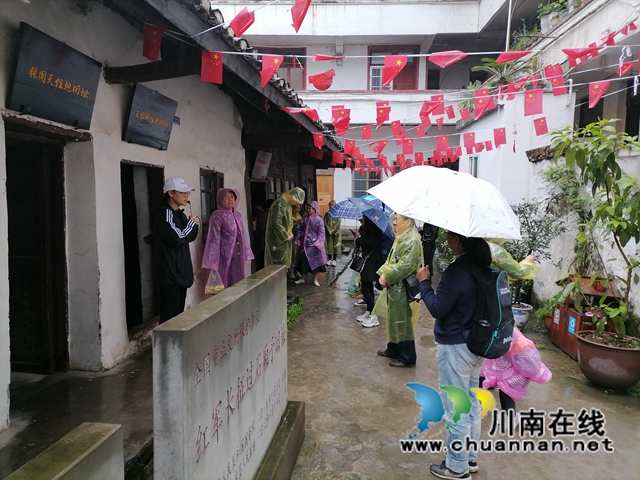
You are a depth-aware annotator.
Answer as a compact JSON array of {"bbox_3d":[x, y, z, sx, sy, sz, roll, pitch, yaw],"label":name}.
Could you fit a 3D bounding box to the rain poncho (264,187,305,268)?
[{"bbox_3d":[-0.519,-0.154,7.300,0.500,1.230,0.580,2,5,17],"label":"rain poncho"}]

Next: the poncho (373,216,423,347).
[{"bbox_3d":[0.854,0.413,5.500,0.500,1.400,0.570,1,3,6],"label":"poncho"}]

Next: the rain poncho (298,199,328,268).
[{"bbox_3d":[-0.158,-0.084,9.300,0.420,1.300,0.550,-2,4,-40],"label":"rain poncho"}]

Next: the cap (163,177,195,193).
[{"bbox_3d":[-1.192,-0.467,4.200,0.260,0.140,0.180,1,3,10],"label":"cap"}]

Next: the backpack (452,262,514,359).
[{"bbox_3d":[1.004,0.427,3.020,0.240,0.540,0.320,3,4,38],"label":"backpack"}]

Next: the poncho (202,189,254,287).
[{"bbox_3d":[-1.063,0.017,5.800,0.600,1.250,0.420,-2,5,-27],"label":"poncho"}]

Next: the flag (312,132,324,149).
[{"bbox_3d":[-0.023,-1.555,7.800,0.170,0.250,0.050,1,4,0],"label":"flag"}]

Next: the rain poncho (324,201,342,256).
[{"bbox_3d":[0.319,-0.272,11.800,0.500,1.280,0.400,1,4,12],"label":"rain poncho"}]

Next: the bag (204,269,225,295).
[{"bbox_3d":[-1.205,0.462,5.700,0.220,0.300,0.130,-1,5,-18],"label":"bag"}]

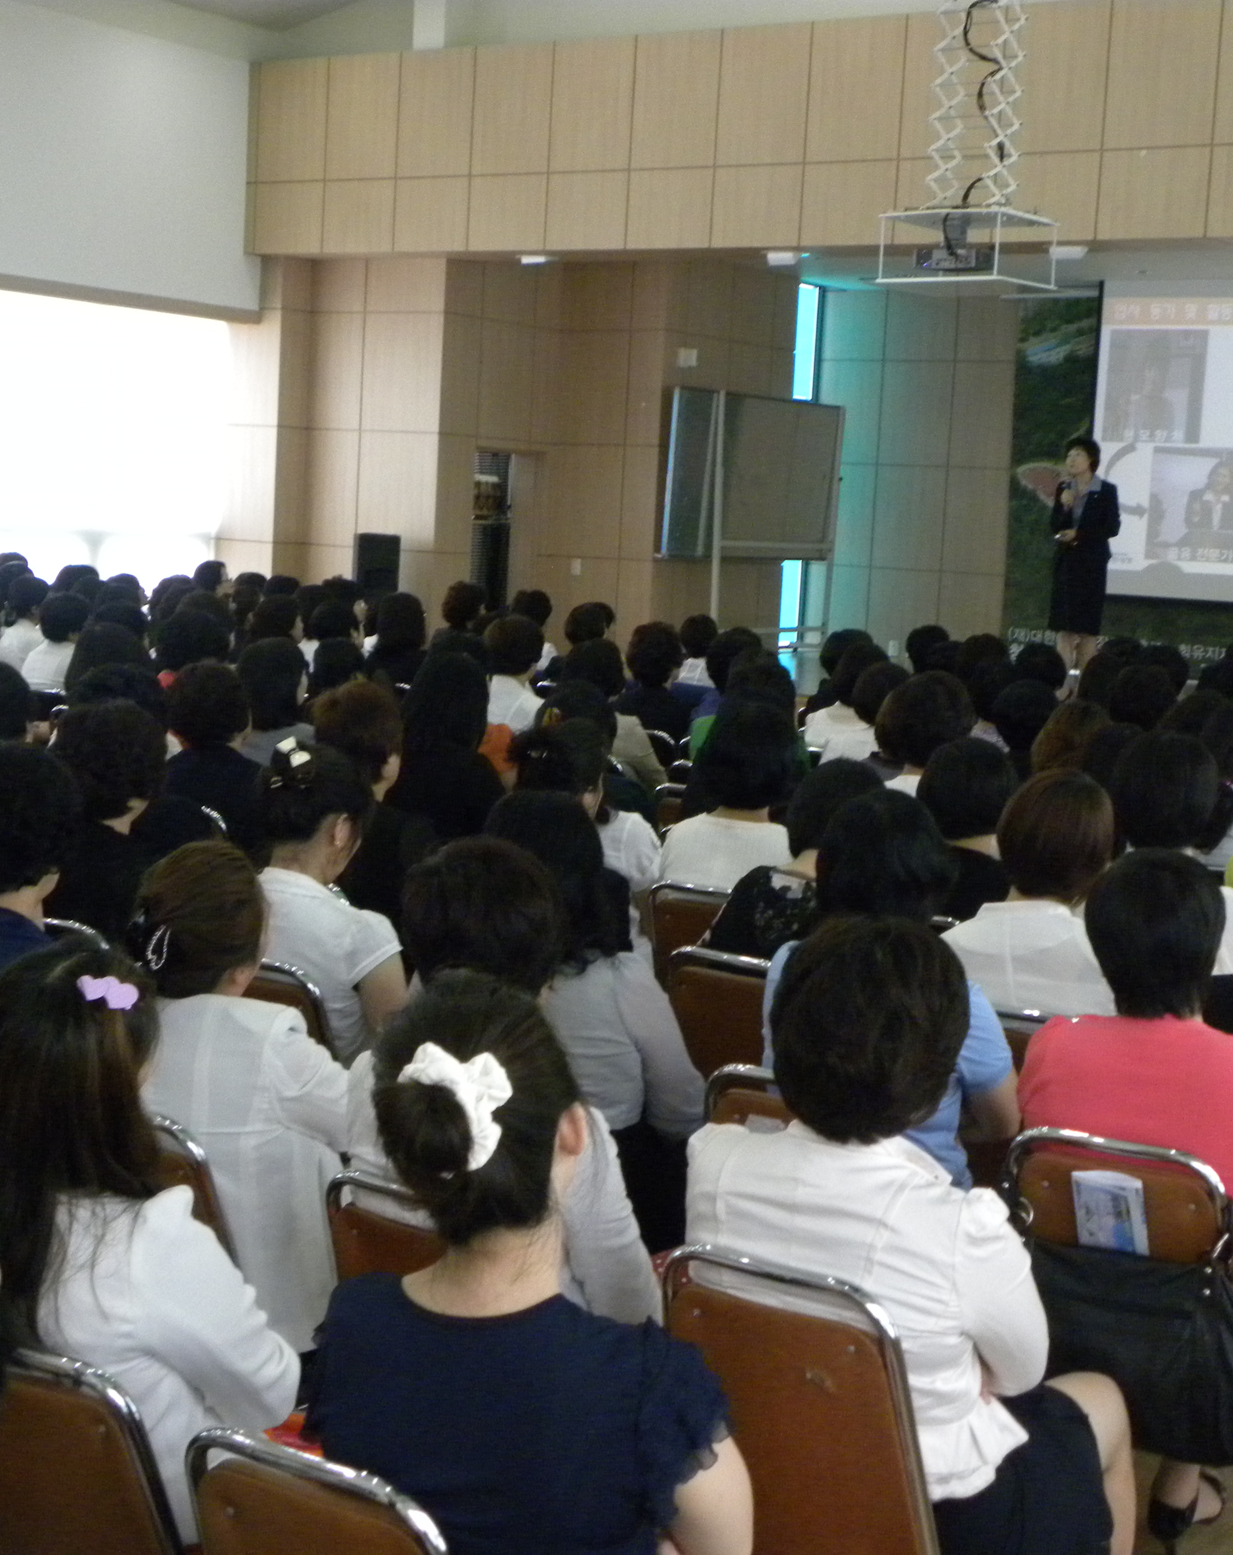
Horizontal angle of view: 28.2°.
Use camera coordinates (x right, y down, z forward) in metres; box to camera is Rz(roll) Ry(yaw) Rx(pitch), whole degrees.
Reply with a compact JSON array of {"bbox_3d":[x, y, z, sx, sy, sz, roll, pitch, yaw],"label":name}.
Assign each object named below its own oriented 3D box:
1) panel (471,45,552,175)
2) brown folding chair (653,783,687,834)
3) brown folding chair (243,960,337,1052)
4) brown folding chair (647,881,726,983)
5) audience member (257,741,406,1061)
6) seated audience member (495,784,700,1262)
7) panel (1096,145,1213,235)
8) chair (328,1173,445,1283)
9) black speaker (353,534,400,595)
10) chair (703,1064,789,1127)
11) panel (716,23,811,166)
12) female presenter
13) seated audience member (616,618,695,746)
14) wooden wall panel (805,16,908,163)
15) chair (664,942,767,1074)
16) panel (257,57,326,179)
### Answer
[{"bbox_3d":[-0.646,-4.162,15.313,0.607,0.791,0.030,7,7,33],"label":"panel"},{"bbox_3d":[0.377,0.444,8.880,0.420,0.831,0.500,6,7,27],"label":"brown folding chair"},{"bbox_3d":[-0.567,0.758,4.901,0.440,0.890,0.580,7,7,34],"label":"brown folding chair"},{"bbox_3d":[0.345,0.682,6.103,0.440,0.890,0.580,7,7,30],"label":"brown folding chair"},{"bbox_3d":[-0.482,0.556,4.951,0.460,1.290,0.740,7,7,34],"label":"audience member"},{"bbox_3d":[-0.047,0.646,4.677,0.470,1.270,0.720,7,7,34],"label":"seated audience member"},{"bbox_3d":[3.283,-3.563,14.973,0.715,0.541,0.030,8,8,35],"label":"panel"},{"bbox_3d":[-0.120,0.944,3.345,0.430,0.865,0.540,8,8,38],"label":"chair"},{"bbox_3d":[-1.618,-1.371,16.525,0.290,0.520,0.270,2,6,-12],"label":"black speaker"},{"bbox_3d":[0.398,0.890,4.112,0.430,0.865,0.540,8,8,37],"label":"chair"},{"bbox_3d":[1.000,-4.592,16.534,0.715,0.913,0.030,8,8,35],"label":"panel"},{"bbox_3d":[2.841,-1.280,15.145,0.470,1.630,0.360,8,8,40],"label":"female presenter"},{"bbox_3d":[0.236,-0.126,11.949,0.470,1.275,0.720,6,7,28],"label":"seated audience member"},{"bbox_3d":[1.368,-3.917,14.015,0.607,0.791,0.030,7,7,33],"label":"wooden wall panel"},{"bbox_3d":[0.356,0.777,5.199,0.440,0.890,0.580,7,7,34],"label":"chair"},{"bbox_3d":[-2.130,-4.302,16.087,0.610,0.790,0.030,7,7,34],"label":"panel"}]

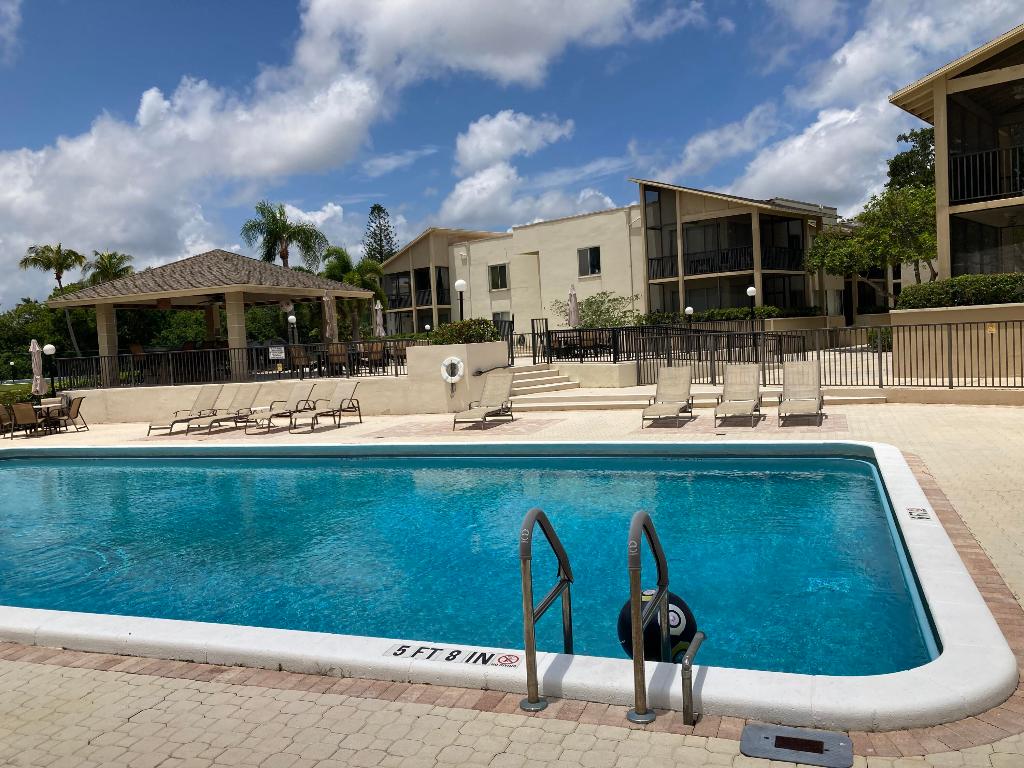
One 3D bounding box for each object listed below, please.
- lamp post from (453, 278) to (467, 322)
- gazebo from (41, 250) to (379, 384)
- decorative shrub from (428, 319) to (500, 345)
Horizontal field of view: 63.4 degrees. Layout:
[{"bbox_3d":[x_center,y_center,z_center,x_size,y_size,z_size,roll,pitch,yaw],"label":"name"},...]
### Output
[{"bbox_3d":[-1.477,-1.789,24.441,0.350,2.608,0.350,-3,3,0],"label":"lamp post"},{"bbox_3d":[-9.042,-2.205,25.622,6.790,4.024,6.790,-2,3,21],"label":"gazebo"},{"bbox_3d":[-1.225,-1.316,21.861,1.850,0.780,1.600,-3,3,0],"label":"decorative shrub"}]

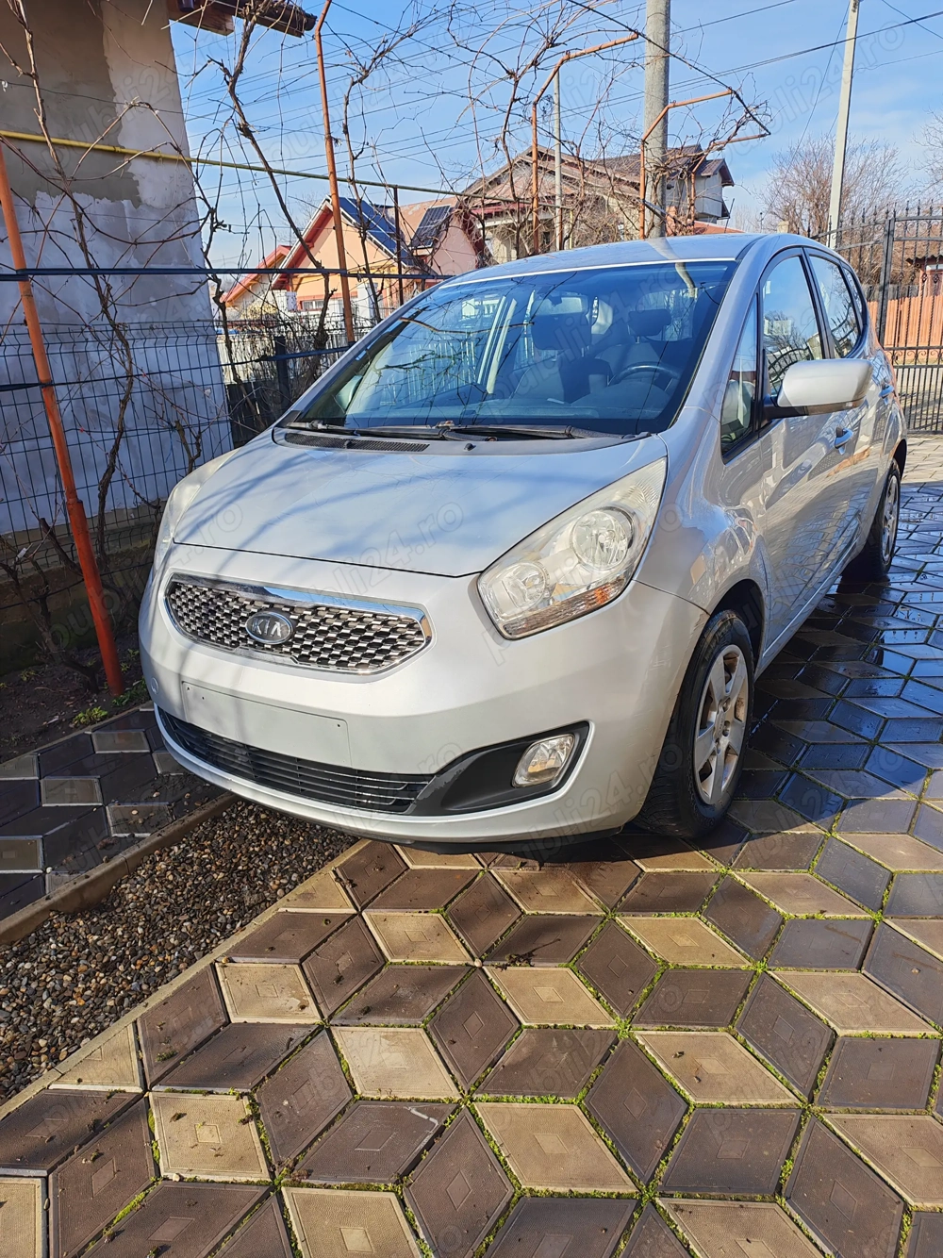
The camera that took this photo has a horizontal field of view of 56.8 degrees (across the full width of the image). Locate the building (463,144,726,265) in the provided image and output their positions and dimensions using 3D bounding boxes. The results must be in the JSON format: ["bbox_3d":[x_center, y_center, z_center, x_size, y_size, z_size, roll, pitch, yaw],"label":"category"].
[{"bbox_3d":[5.948,-17.620,41.077,12.000,8.400,10.000,1,20,14],"label":"building"}]

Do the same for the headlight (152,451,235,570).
[{"bbox_3d":[-0.794,-0.341,2.618,0.300,0.325,0.470,11,24,37],"label":"headlight"}]

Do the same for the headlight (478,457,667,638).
[{"bbox_3d":[0.251,-0.181,1.950,0.300,0.325,0.470,7,22,28],"label":"headlight"}]

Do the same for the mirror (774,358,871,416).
[{"bbox_3d":[0.952,-0.654,2.344,0.225,0.160,0.135,9,23,32],"label":"mirror"}]

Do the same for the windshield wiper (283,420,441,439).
[{"bbox_3d":[-0.351,-0.610,2.657,0.730,0.060,0.070,14,26,41],"label":"windshield wiper"}]

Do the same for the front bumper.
[{"bbox_3d":[-0.335,0.105,2.273,1.750,0.650,0.610,9,23,32],"label":"front bumper"}]

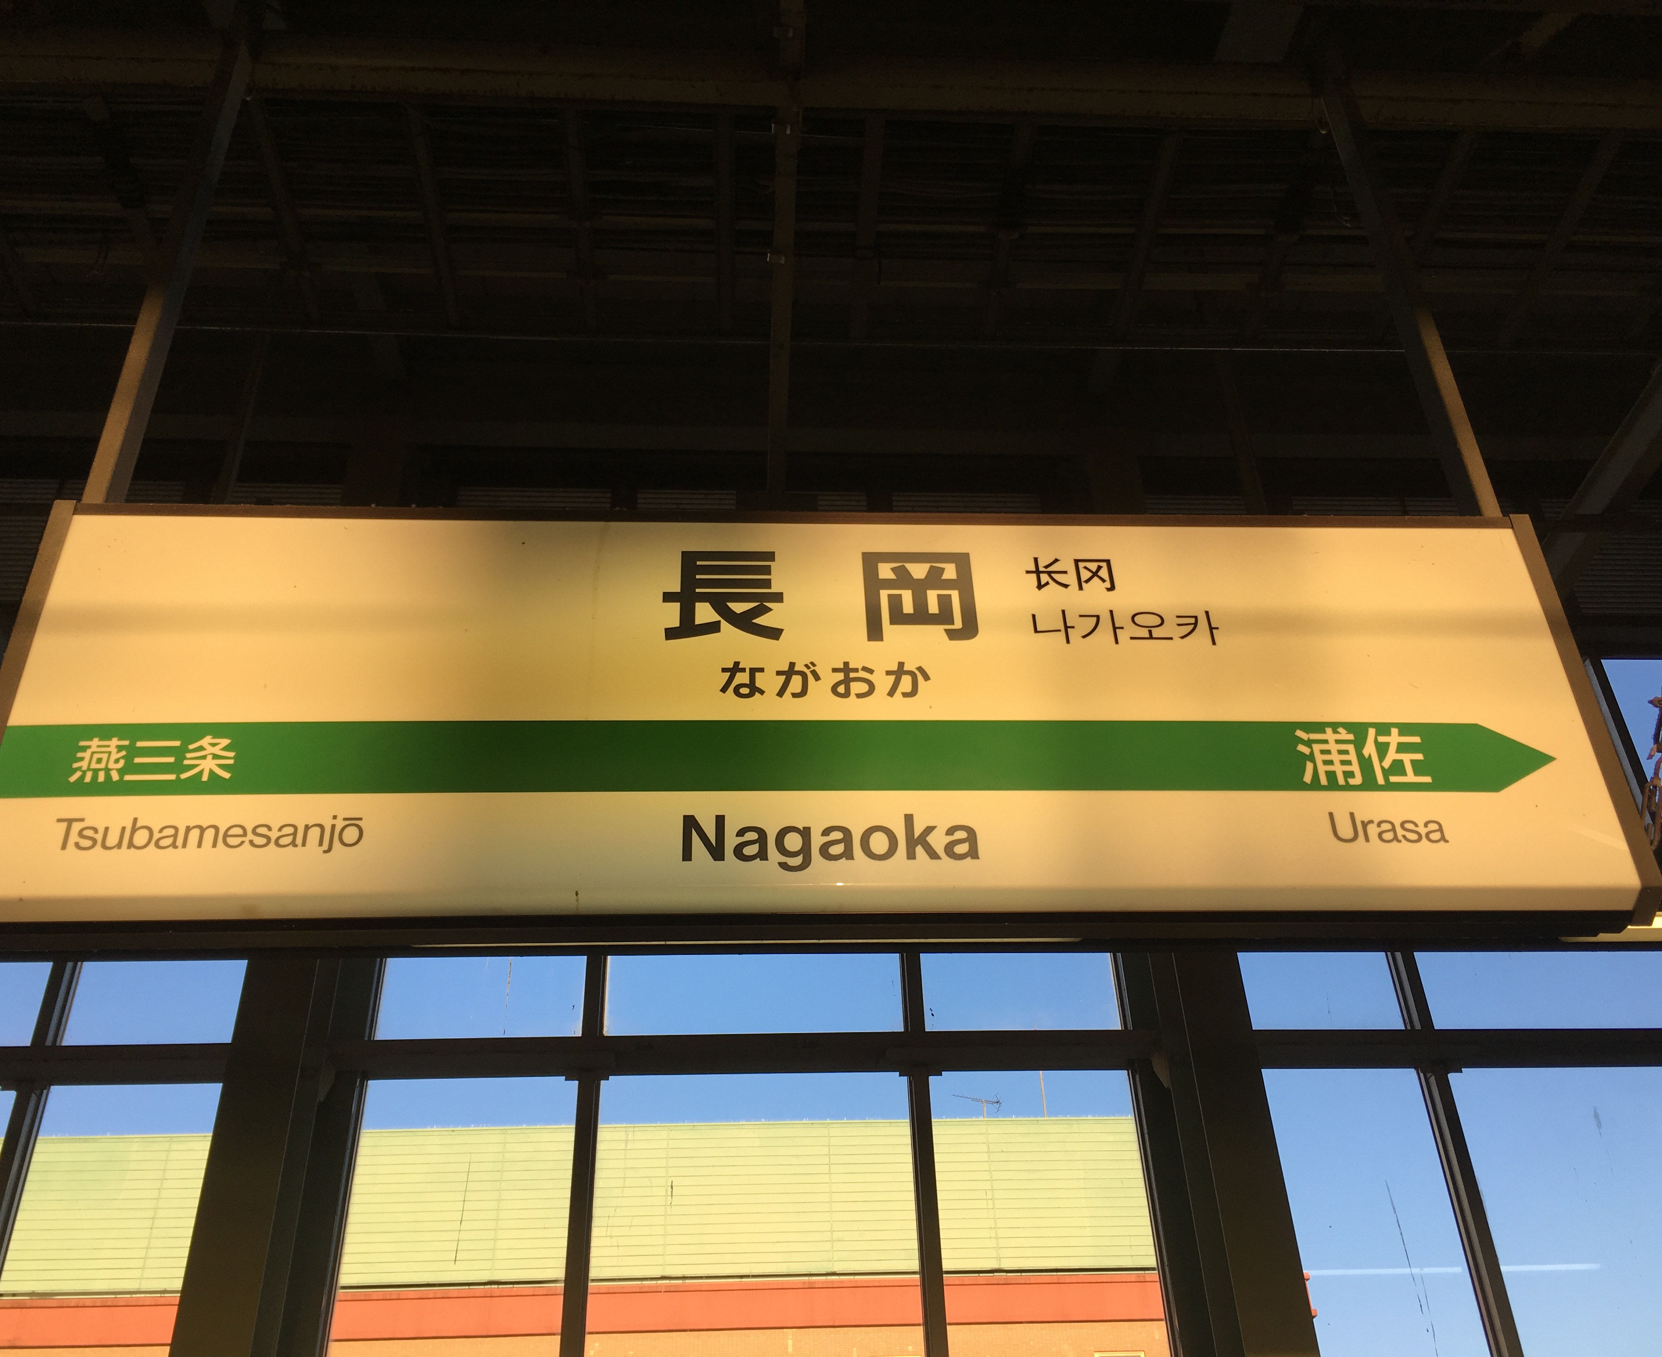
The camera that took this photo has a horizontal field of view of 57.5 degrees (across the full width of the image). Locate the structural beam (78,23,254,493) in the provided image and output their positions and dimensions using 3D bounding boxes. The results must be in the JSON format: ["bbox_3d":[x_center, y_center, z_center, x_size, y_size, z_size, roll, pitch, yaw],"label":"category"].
[{"bbox_3d":[-1.372,-0.903,3.193,0.042,1.549,0.072,0,-33,-4],"label":"structural beam"}]

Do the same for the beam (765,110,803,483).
[{"bbox_3d":[-0.139,-0.999,4.252,0.058,0.060,1.363,0,-36,-4],"label":"beam"}]

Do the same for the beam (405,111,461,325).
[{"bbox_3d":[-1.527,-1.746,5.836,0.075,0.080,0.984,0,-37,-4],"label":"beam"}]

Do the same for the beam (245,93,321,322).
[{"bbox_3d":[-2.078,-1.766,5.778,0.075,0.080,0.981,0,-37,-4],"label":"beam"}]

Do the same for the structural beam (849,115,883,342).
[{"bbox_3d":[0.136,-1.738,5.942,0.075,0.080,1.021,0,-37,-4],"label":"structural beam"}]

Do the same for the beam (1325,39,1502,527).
[{"bbox_3d":[1.258,-0.894,3.356,0.042,1.549,0.072,0,-33,-4],"label":"beam"}]

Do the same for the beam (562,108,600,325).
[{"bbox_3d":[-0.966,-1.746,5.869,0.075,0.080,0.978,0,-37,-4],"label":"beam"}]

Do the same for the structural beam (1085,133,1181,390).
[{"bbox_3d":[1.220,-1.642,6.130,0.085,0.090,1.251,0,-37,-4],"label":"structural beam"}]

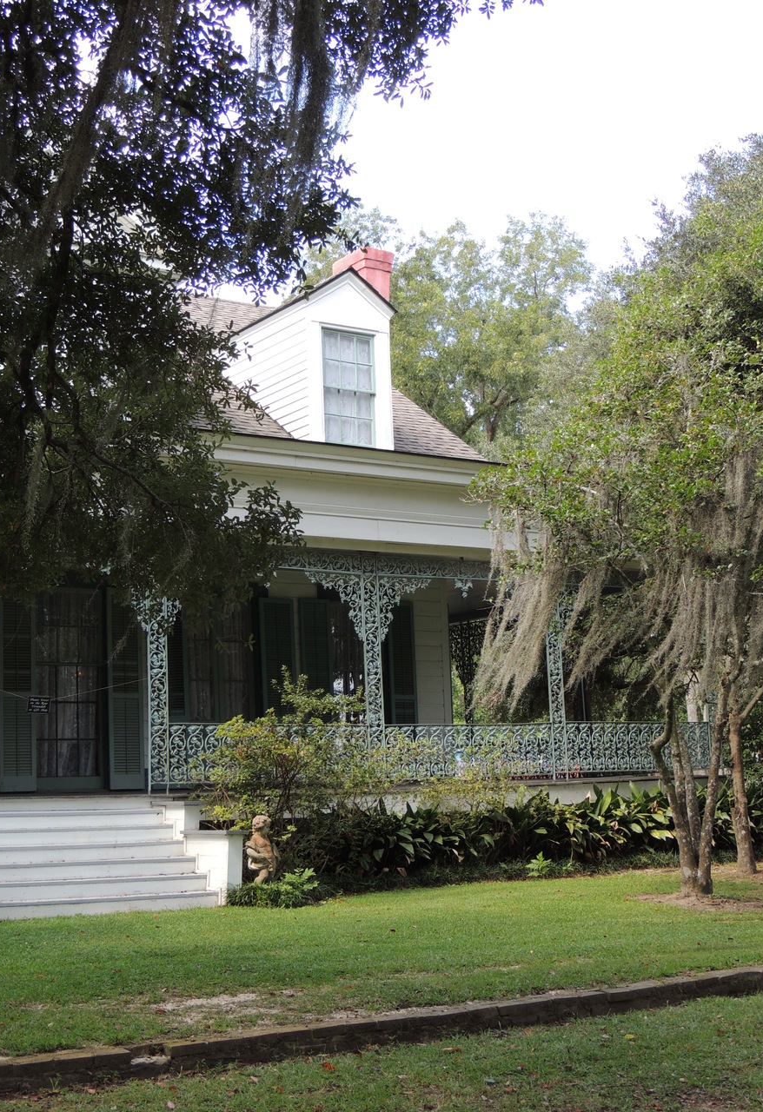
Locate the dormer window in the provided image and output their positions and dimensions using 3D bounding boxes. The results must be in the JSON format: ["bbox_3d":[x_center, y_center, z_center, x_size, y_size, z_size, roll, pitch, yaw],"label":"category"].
[{"bbox_3d":[-0.466,-2.477,22.485,0.958,1.803,0.128,4,-11,-33],"label":"dormer window"}]

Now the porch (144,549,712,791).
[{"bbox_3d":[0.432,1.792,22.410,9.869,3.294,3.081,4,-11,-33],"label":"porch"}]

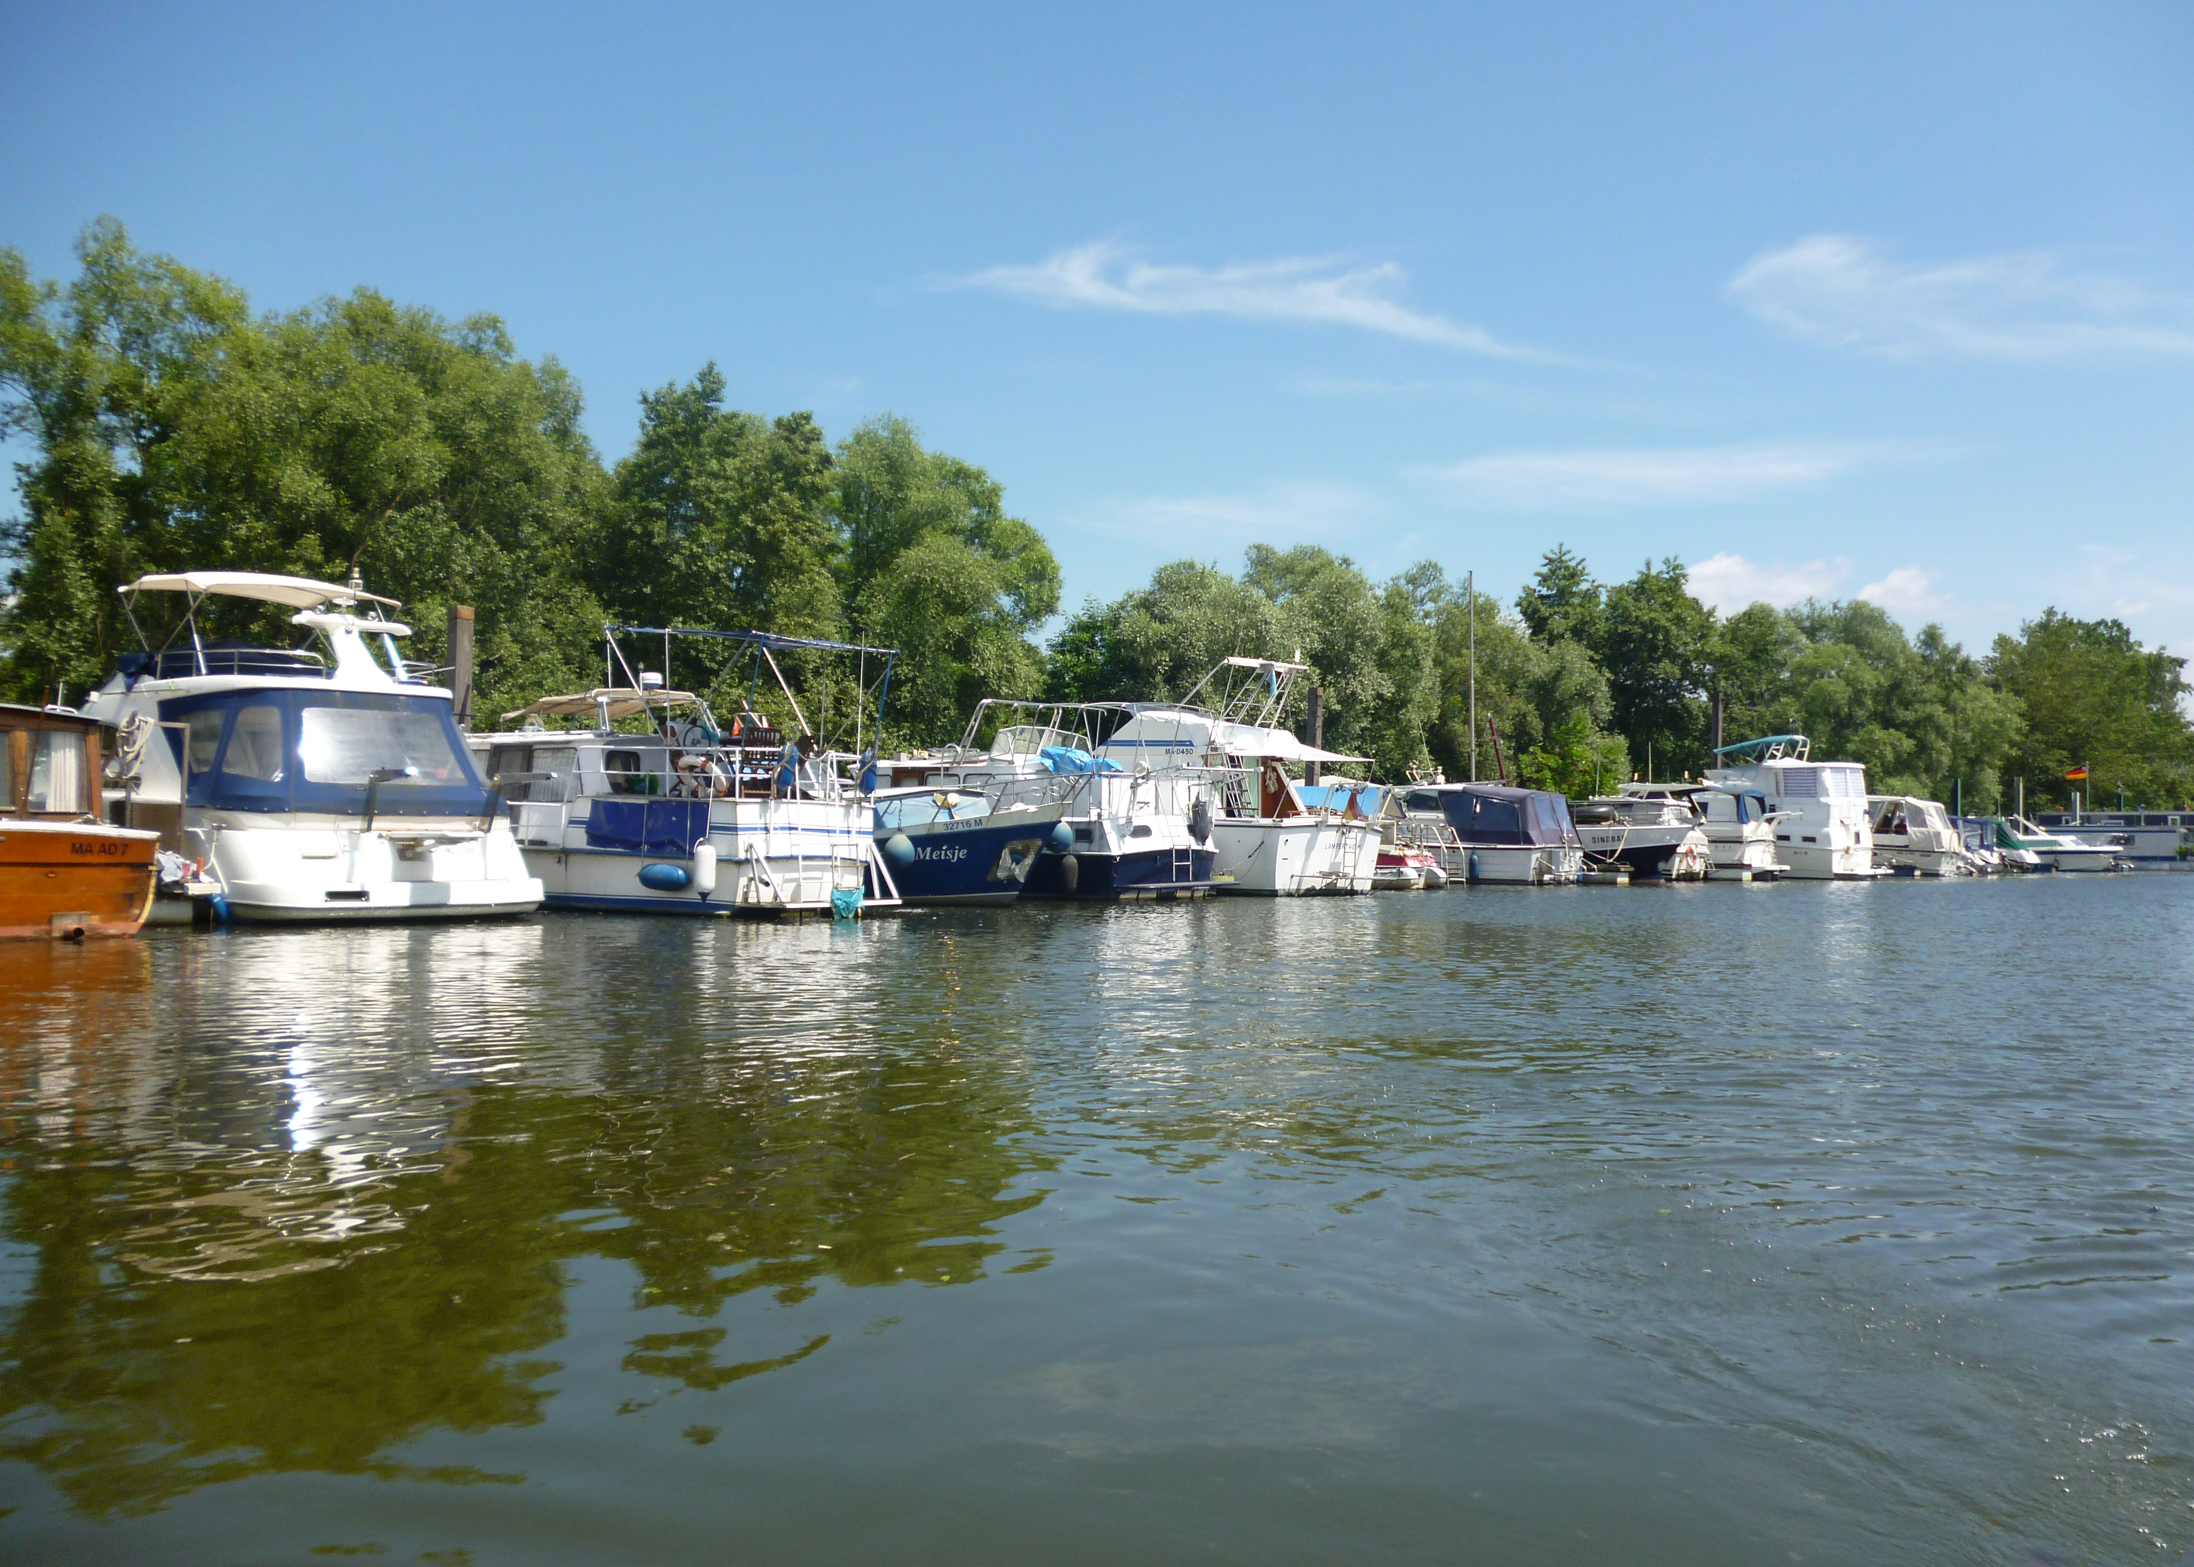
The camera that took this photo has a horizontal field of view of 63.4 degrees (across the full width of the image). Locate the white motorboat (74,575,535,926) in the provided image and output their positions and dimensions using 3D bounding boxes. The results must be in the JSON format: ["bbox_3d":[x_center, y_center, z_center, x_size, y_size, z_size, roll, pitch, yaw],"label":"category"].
[{"bbox_3d":[-12.801,-0.542,26.777,4.000,4.700,11.300,2,-2,-44],"label":"white motorboat"}]

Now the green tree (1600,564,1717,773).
[{"bbox_3d":[29.069,-3.980,92.163,6.200,14.800,6.200,0,-2,17],"label":"green tree"}]

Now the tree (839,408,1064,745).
[{"bbox_3d":[-4.708,-4.611,56.156,7.000,13.300,7.000,1,-2,-5],"label":"tree"}]

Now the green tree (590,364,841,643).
[{"bbox_3d":[-10.765,-4.981,50.663,7.200,13.600,7.200,1,-2,-12],"label":"green tree"}]

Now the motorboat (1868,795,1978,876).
[{"bbox_3d":[27.969,1.947,65.774,7.000,2.800,2.400,-1,-2,44],"label":"motorboat"}]

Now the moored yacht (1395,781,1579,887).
[{"bbox_3d":[9.621,1.422,48.813,7.000,2.500,2.500,-1,-2,44],"label":"moored yacht"}]

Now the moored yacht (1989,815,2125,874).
[{"bbox_3d":[37.845,2.445,70.915,5.600,2.300,2.200,-1,-2,44],"label":"moored yacht"}]

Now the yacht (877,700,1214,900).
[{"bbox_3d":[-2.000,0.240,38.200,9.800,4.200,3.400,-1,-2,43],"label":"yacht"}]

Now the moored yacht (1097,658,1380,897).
[{"bbox_3d":[1.169,-0.149,38.948,9.800,4.900,3.400,-1,-2,44],"label":"moored yacht"}]

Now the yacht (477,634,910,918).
[{"bbox_3d":[-7.842,-0.226,30.805,10.000,4.400,3.100,-1,-2,44],"label":"yacht"}]

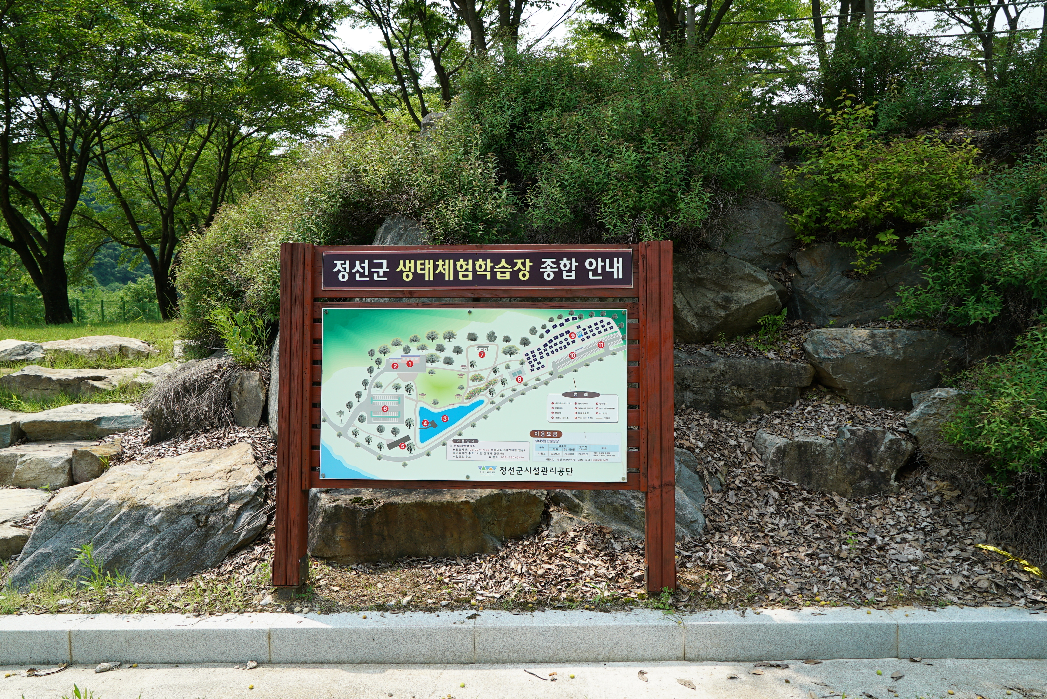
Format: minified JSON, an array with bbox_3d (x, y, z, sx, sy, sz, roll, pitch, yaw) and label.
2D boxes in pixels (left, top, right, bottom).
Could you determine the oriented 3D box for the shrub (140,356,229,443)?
[{"bbox_3d":[-2.638,0.396,5.900,0.640,0.640,0.580,-1,2,-14],"label":"shrub"}]

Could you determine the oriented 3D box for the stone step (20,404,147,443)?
[{"bbox_3d":[-3.623,0.590,6.200,0.950,0.250,0.580,0,2,-11],"label":"stone step"}]

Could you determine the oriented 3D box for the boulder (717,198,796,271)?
[{"bbox_3d":[2.002,-0.992,6.600,0.720,0.600,0.550,0,2,9],"label":"boulder"}]

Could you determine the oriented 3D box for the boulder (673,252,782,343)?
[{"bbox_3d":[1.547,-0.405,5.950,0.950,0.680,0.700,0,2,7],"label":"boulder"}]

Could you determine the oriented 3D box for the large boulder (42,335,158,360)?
[{"bbox_3d":[-4.448,-0.017,7.950,1.100,0.230,0.600,0,2,-11],"label":"large boulder"}]

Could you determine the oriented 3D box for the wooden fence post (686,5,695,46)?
[{"bbox_3d":[2.164,-3.867,9.800,0.100,1.150,0.100,0,2,0],"label":"wooden fence post"}]

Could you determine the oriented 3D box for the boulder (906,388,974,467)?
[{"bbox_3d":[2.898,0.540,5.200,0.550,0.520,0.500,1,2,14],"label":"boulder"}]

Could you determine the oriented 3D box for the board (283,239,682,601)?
[{"bbox_3d":[-0.266,0.351,4.170,2.157,1.873,0.160,0,-3,2],"label":"board"}]

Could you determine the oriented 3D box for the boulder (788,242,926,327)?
[{"bbox_3d":[2.774,-0.534,6.250,1.080,0.670,0.620,0,2,9],"label":"boulder"}]

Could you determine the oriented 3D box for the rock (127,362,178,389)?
[{"bbox_3d":[-3.458,0.246,7.100,0.480,0.250,0.450,0,2,-11],"label":"rock"}]

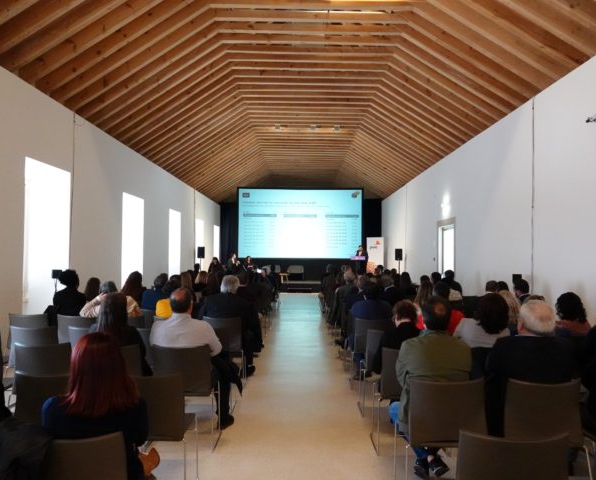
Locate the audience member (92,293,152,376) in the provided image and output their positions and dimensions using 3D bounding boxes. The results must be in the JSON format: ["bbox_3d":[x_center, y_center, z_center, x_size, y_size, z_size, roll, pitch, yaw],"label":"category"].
[{"bbox_3d":[-1.447,1.036,4.062,0.500,1.230,0.700,1,-2,0],"label":"audience member"}]

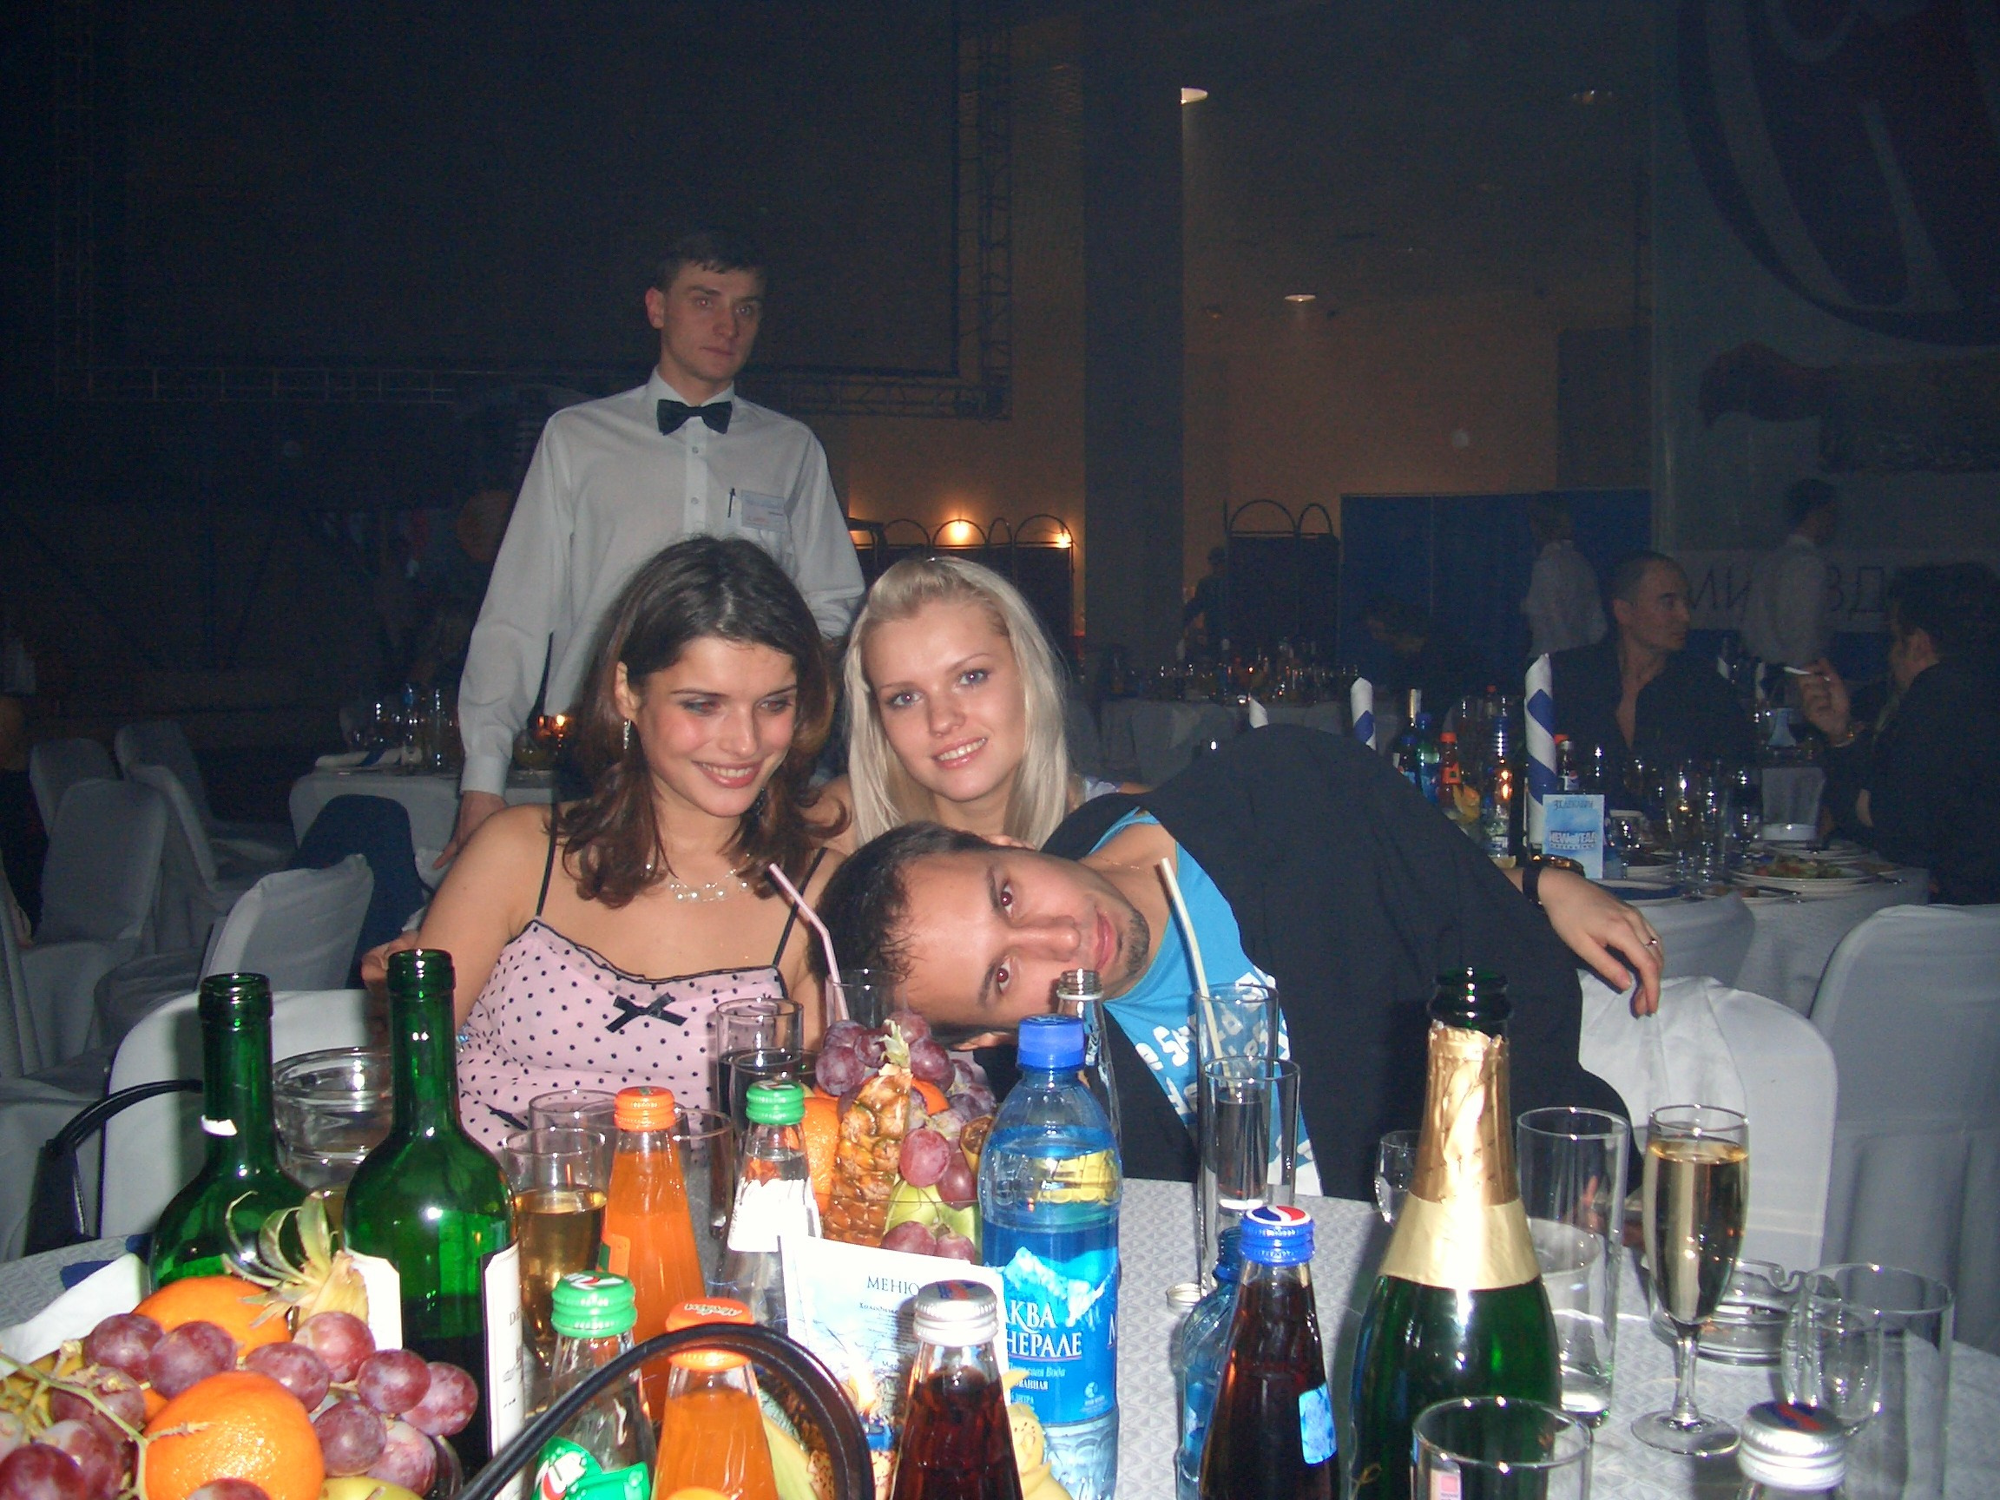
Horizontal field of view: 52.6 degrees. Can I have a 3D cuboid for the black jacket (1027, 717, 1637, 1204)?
[{"bbox_3d":[0.280,0.215,1.720,0.510,0.500,0.360,-10,6,17],"label":"black jacket"}]

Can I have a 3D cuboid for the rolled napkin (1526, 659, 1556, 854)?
[{"bbox_3d":[0.937,0.003,3.500,0.050,0.335,0.050,0,5,0],"label":"rolled napkin"}]

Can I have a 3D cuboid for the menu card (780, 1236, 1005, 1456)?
[{"bbox_3d":[-0.048,0.299,0.905,0.107,0.148,0.030,2,4,23],"label":"menu card"}]

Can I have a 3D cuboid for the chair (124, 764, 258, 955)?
[{"bbox_3d":[-1.860,0.440,4.800,0.490,0.840,0.420,-2,5,-29],"label":"chair"}]

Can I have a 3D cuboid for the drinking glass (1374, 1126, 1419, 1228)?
[{"bbox_3d":[0.268,0.305,1.308,0.053,0.107,0.053,0,5,0],"label":"drinking glass"}]

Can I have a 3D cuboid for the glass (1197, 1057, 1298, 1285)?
[{"bbox_3d":[0.151,0.268,1.215,0.058,0.155,0.058,0,5,0],"label":"glass"}]

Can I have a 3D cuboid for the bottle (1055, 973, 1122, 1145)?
[{"bbox_3d":[0.050,0.243,1.267,0.058,0.208,0.058,0,4,0],"label":"bottle"}]

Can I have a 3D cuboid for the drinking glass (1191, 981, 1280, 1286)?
[{"bbox_3d":[0.168,0.251,1.430,0.058,0.165,0.058,0,4,0],"label":"drinking glass"}]

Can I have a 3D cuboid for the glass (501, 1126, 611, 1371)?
[{"bbox_3d":[-0.222,0.282,1.020,0.055,0.172,0.055,0,5,0],"label":"glass"}]

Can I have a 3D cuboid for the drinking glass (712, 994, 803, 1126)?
[{"bbox_3d":[-0.169,0.266,1.425,0.061,0.165,0.061,0,5,0],"label":"drinking glass"}]

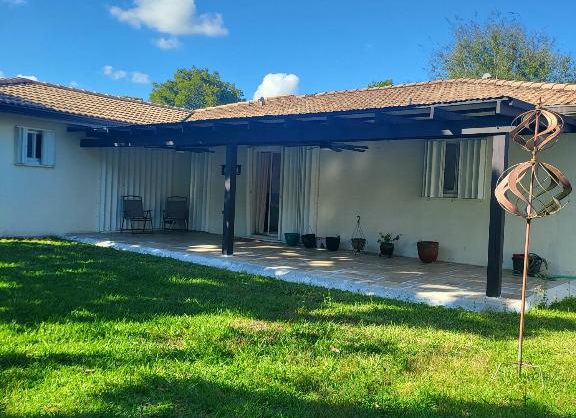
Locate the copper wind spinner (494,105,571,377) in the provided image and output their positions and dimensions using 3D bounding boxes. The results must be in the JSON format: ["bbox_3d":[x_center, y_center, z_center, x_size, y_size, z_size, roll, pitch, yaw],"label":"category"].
[{"bbox_3d":[1.825,0.251,3.983,0.570,2.090,0.570,2,2,0],"label":"copper wind spinner"}]

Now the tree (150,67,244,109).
[{"bbox_3d":[-4.904,-3.611,28.134,5.200,7.670,5.200,2,2,0],"label":"tree"}]

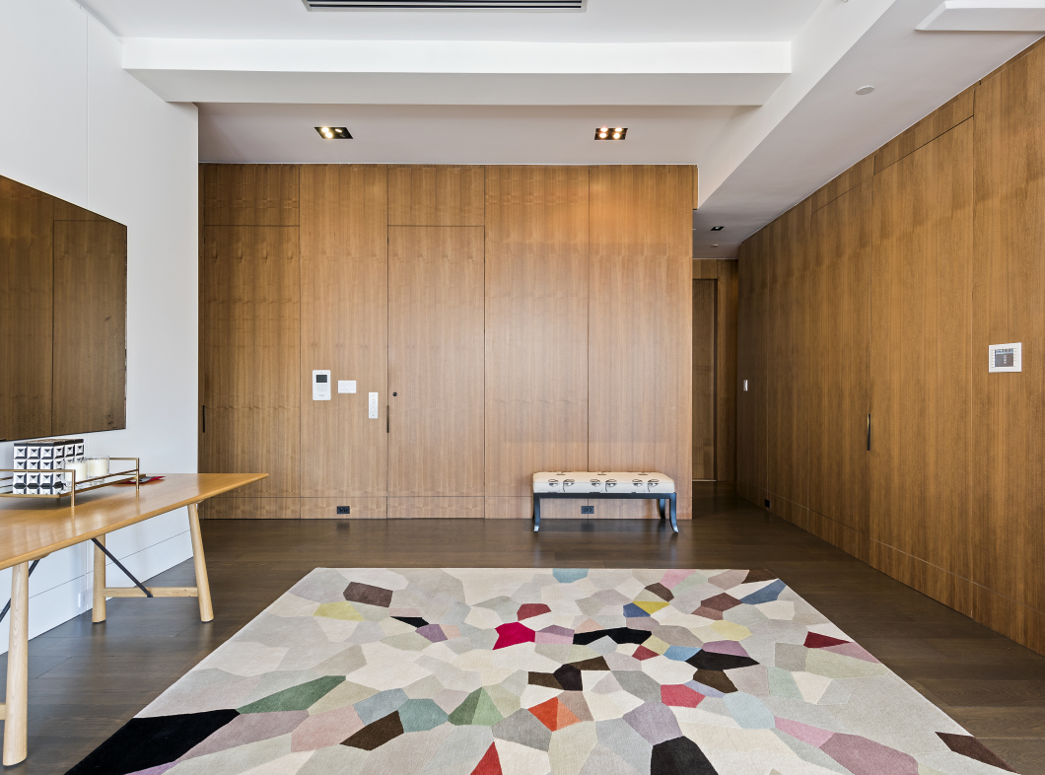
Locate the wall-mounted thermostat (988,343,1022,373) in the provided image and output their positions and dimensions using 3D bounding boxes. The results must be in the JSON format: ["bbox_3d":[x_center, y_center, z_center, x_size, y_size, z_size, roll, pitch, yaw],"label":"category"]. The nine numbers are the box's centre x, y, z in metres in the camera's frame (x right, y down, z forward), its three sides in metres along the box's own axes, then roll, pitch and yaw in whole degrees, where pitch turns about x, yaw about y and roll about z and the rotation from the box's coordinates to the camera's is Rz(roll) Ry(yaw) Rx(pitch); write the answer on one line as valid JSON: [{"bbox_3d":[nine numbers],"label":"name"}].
[{"bbox_3d":[2.322,-0.142,2.644,0.016,0.137,0.180,0,0,1],"label":"wall-mounted thermostat"}]

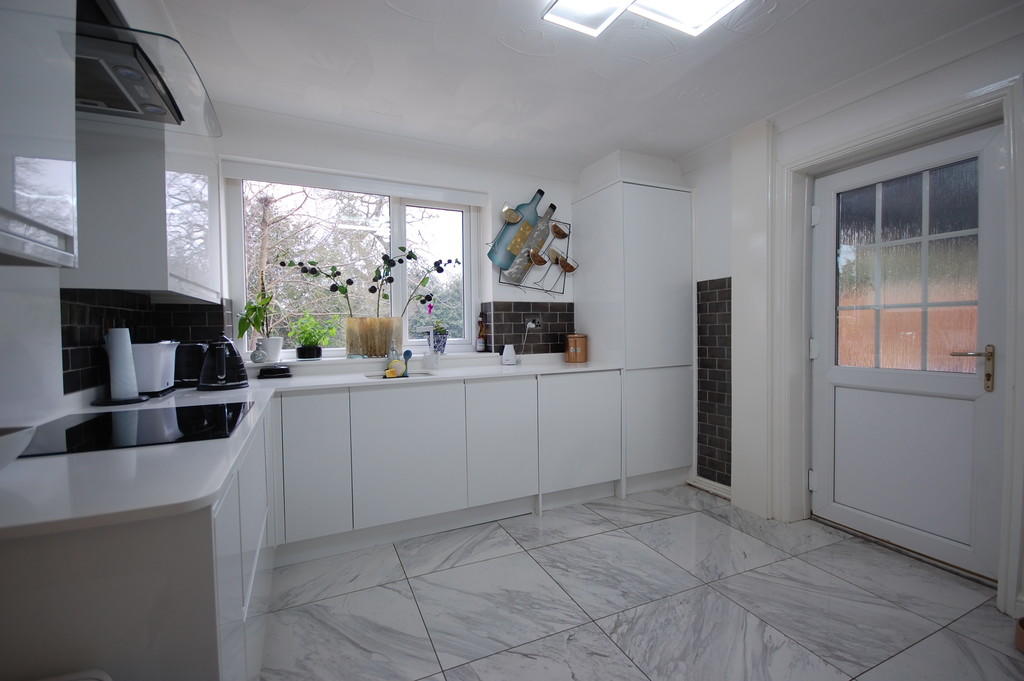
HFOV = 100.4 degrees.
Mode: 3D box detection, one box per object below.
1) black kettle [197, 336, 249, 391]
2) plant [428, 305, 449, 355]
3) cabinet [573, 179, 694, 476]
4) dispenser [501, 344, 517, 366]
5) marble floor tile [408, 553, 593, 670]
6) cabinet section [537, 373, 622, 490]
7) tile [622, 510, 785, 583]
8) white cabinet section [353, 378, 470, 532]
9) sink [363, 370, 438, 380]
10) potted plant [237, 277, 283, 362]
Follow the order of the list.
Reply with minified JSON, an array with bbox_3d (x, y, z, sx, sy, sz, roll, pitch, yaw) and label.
[{"bbox_3d":[-1.364,0.102,2.005,0.200,0.258,0.220,-2,2,-34],"label":"black kettle"},{"bbox_3d":[-0.515,-0.078,3.022,0.145,0.355,0.140,-1,2,-25],"label":"plant"},{"bbox_3d":[0.904,-0.043,3.275,0.620,2.065,0.600,-1,1,-26],"label":"cabinet"},{"bbox_3d":[-0.022,0.110,3.049,0.105,0.150,0.090,-1,2,-25],"label":"dispenser"},{"bbox_3d":[-0.078,1.104,1.816,0.600,0.010,0.585,-1,2,-24],"label":"marble floor tile"},{"bbox_3d":[0.335,0.567,2.950,0.613,0.722,0.540,-1,1,-24],"label":"cabinet section"},{"bbox_3d":[1.022,1.080,2.278,0.595,0.010,0.590,-1,1,-23],"label":"tile"},{"bbox_3d":[-0.641,0.581,2.516,0.597,0.722,0.540,-1,1,-24],"label":"white cabinet section"},{"bbox_3d":[-0.633,0.290,2.443,0.420,0.180,0.390,-1,1,-26],"label":"sink"},{"bbox_3d":[-1.472,-0.118,2.491,0.235,0.490,0.220,-1,2,-25],"label":"potted plant"}]

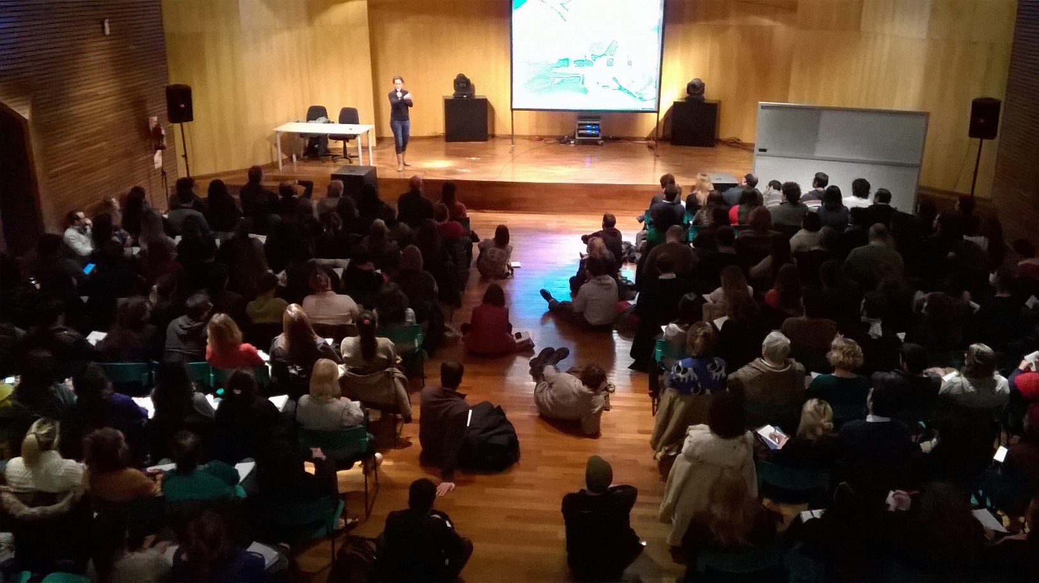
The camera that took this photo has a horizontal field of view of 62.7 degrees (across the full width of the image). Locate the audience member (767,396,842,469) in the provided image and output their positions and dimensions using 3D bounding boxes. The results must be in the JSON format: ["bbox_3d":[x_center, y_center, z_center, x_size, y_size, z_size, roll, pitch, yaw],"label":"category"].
[{"bbox_3d":[1.958,1.229,6.148,0.480,1.210,0.780,1,20,4],"label":"audience member"}]

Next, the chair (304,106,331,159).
[{"bbox_3d":[-3.902,-3.050,16.493,0.580,0.980,0.600,2,20,6],"label":"chair"}]

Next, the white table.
[{"bbox_3d":[-3.771,-2.838,16.695,1.753,0.745,0.821,4,20,12],"label":"white table"}]

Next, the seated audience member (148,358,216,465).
[{"bbox_3d":[-2.465,1.015,6.626,0.500,1.260,0.780,1,20,2],"label":"seated audience member"}]

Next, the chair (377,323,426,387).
[{"bbox_3d":[-1.154,0.604,8.587,0.490,0.800,0.480,1,20,4],"label":"chair"}]

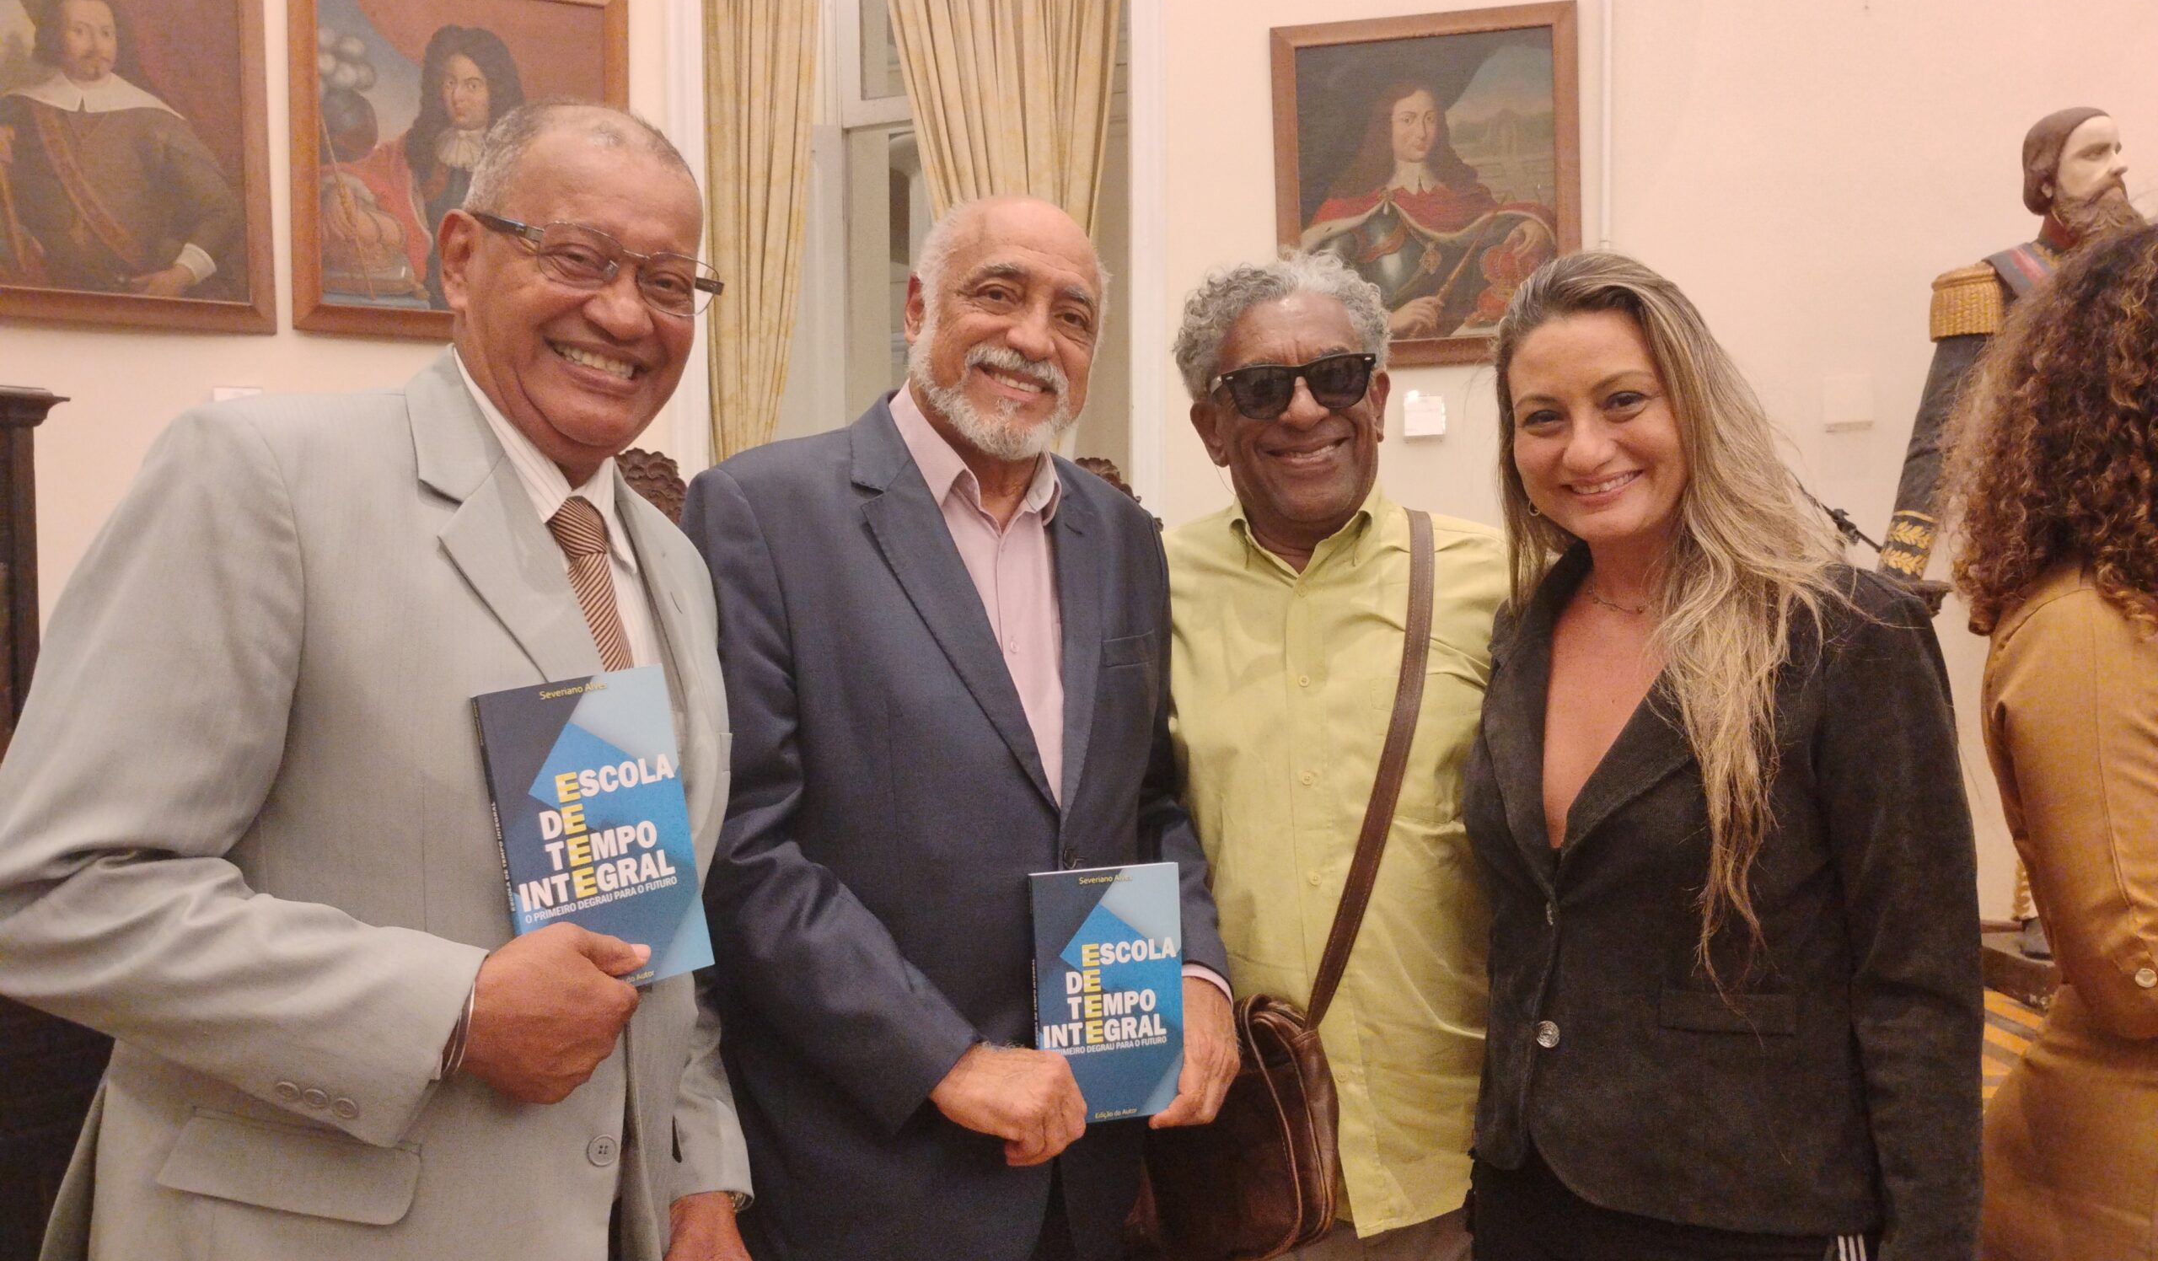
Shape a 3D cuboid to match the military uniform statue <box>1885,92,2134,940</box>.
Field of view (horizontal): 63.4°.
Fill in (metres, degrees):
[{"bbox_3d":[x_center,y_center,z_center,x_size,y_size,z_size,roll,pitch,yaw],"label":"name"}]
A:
[{"bbox_3d":[2.173,-0.219,3.950,0.700,1.920,0.460,-1,3,-10],"label":"military uniform statue"}]

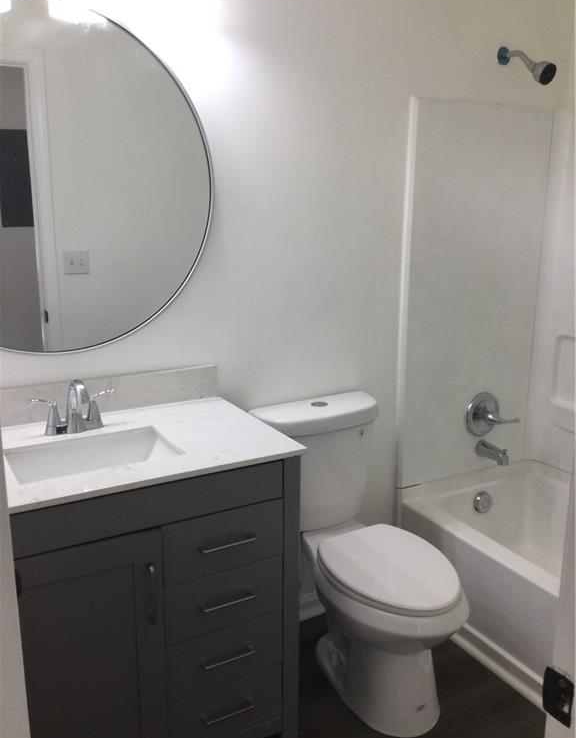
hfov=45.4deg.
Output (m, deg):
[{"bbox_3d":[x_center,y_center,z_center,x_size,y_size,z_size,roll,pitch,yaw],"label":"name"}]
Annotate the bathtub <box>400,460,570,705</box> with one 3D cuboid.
[{"bbox_3d":[1.087,0.780,2.171,0.713,0.423,1.506,-7,15,-28],"label":"bathtub"}]

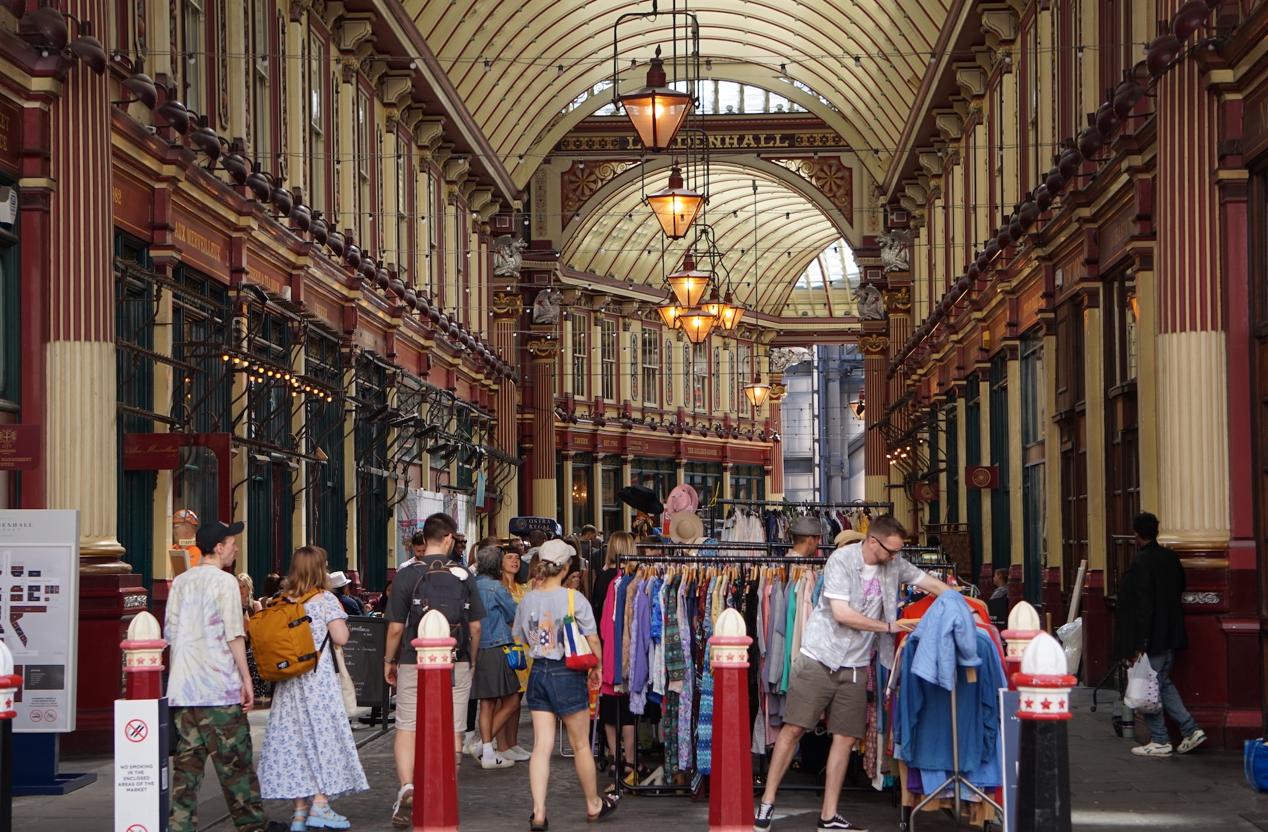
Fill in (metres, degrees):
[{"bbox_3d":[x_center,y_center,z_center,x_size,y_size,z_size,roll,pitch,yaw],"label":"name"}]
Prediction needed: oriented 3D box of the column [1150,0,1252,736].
[{"bbox_3d":[4.412,-0.519,22.651,0.770,6.200,0.770,-1,-3,2],"label":"column"}]

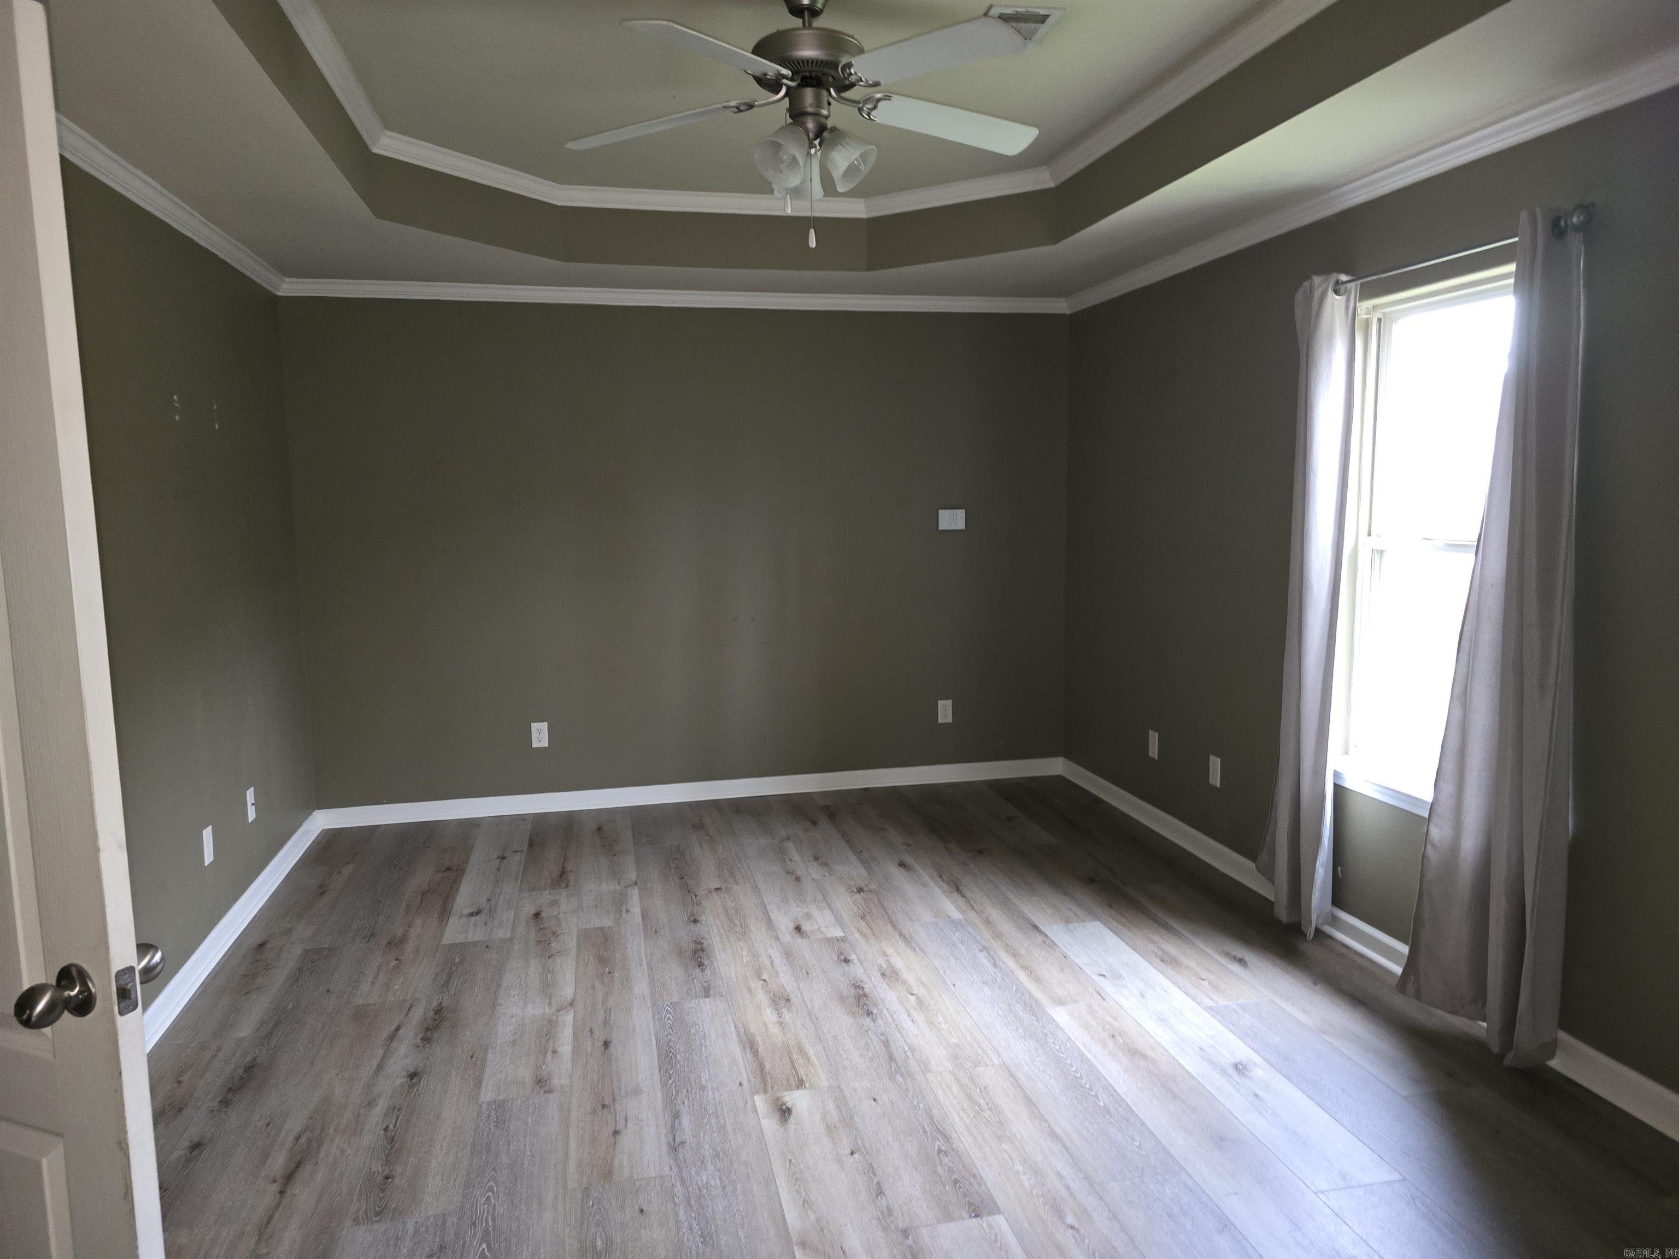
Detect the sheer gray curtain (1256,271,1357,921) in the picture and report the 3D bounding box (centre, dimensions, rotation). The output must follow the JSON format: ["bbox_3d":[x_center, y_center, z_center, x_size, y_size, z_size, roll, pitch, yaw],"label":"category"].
[{"bbox_3d":[1.542,-0.065,3.709,0.115,2.150,0.420,-2,7,-13],"label":"sheer gray curtain"}]

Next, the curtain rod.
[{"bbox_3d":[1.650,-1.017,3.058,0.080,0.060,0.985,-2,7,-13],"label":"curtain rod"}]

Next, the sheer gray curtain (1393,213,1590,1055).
[{"bbox_3d":[1.718,0.030,2.922,0.120,2.150,0.485,-2,7,-13],"label":"sheer gray curtain"}]

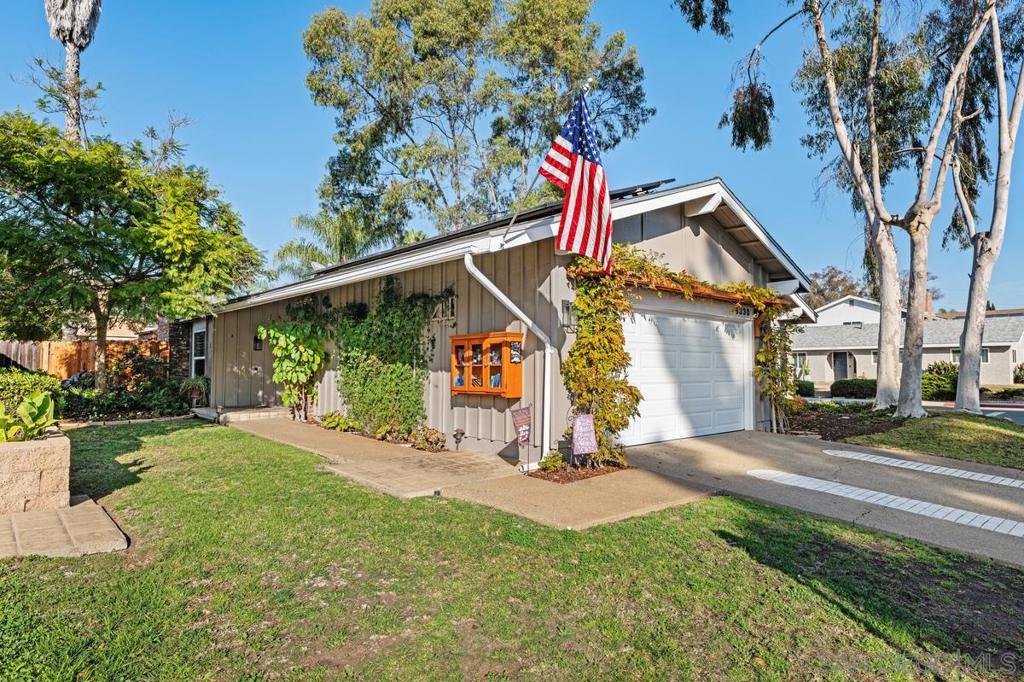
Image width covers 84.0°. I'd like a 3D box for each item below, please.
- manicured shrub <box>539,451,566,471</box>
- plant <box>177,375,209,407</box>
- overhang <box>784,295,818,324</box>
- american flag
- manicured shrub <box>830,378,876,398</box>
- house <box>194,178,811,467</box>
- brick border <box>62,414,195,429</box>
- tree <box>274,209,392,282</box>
[{"bbox_3d":[0.507,1.509,7.120,0.310,0.270,0.310,0,-3,0],"label":"manicured shrub"},{"bbox_3d":[-7.437,1.181,13.300,0.620,0.680,0.620,3,-4,-43],"label":"plant"},{"bbox_3d":[6.288,-0.681,13.071,1.850,0.630,0.700,3,-4,-43],"label":"overhang"},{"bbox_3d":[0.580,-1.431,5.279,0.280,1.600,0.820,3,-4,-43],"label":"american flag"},{"bbox_3d":[22.650,3.165,37.500,1.200,1.250,2.800,3,-4,-43],"label":"manicured shrub"},{"bbox_3d":[-1.217,-0.298,13.881,9.900,4.400,13.000,3,-4,-43],"label":"house"},{"bbox_3d":[-8.000,1.680,12.050,0.350,0.140,2.900,-1,-3,22],"label":"brick border"},{"bbox_3d":[-7.637,-1.615,24.868,5.200,8.100,5.200,3,-4,-43],"label":"tree"}]

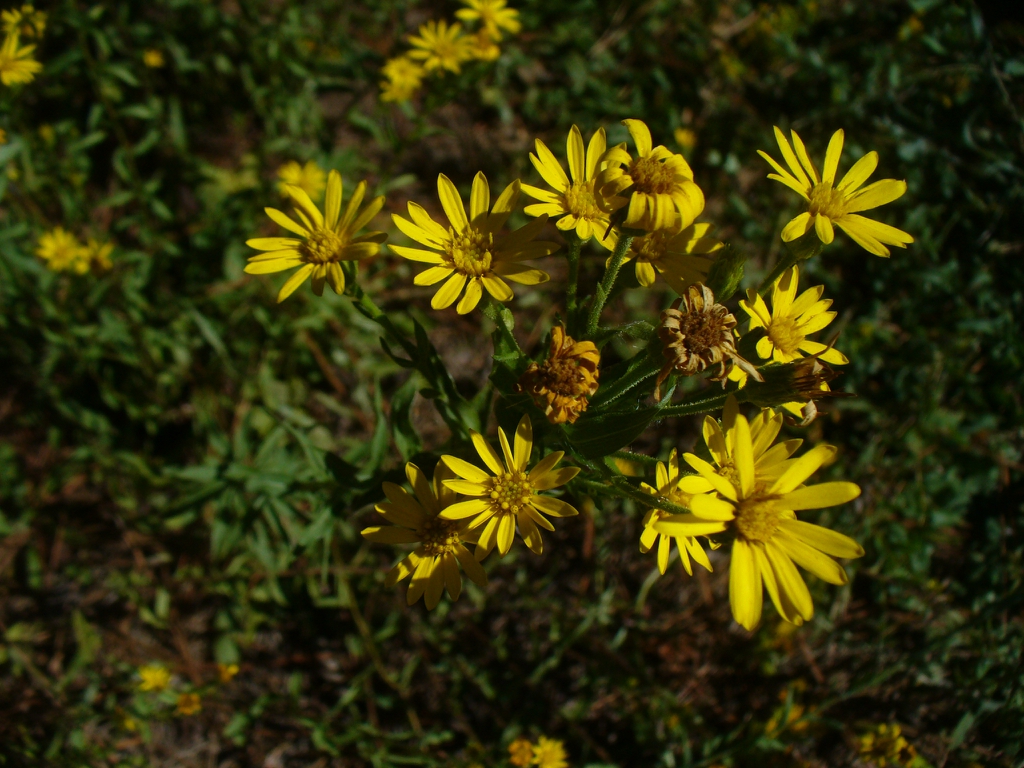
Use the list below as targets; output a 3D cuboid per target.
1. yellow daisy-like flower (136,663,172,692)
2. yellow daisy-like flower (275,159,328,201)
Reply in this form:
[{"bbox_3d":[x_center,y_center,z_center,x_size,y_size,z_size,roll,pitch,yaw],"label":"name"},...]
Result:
[{"bbox_3d":[-0.245,0.202,0.750,0.025,0.010,0.022,0,63,-6],"label":"yellow daisy-like flower"},{"bbox_3d":[-0.127,-0.123,0.660,0.030,0.012,0.028,0,69,-3],"label":"yellow daisy-like flower"}]

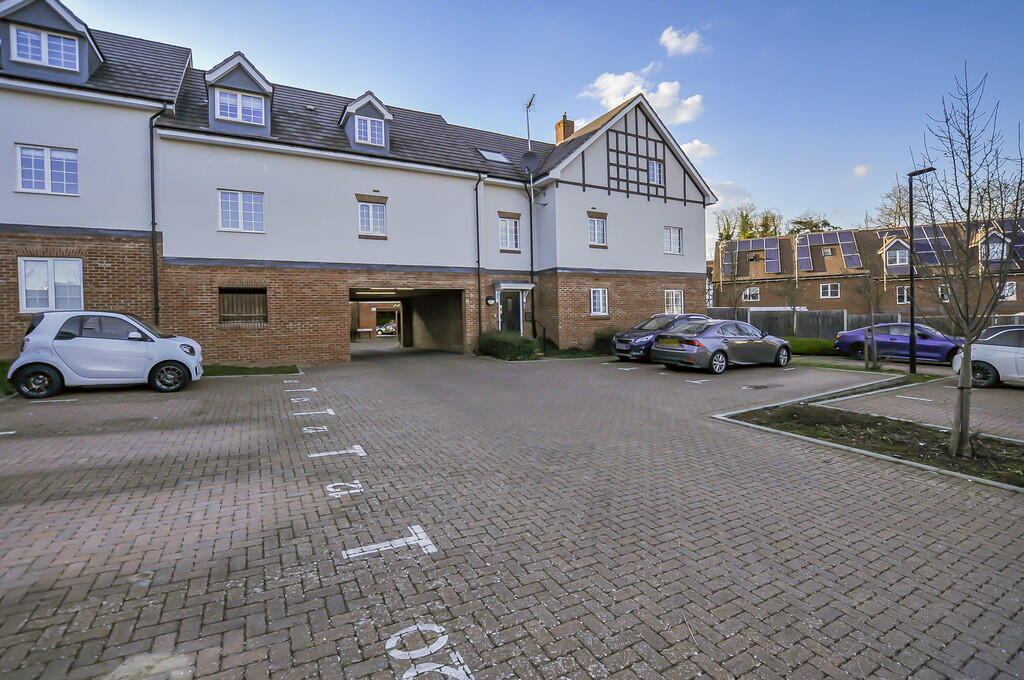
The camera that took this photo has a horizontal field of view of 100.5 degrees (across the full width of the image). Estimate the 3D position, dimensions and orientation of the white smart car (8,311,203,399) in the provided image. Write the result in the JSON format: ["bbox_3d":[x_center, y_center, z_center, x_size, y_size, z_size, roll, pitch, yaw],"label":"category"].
[{"bbox_3d":[-7.910,0.220,8.660,2.695,1.555,1.670,0,2,-29],"label":"white smart car"}]

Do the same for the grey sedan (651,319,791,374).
[{"bbox_3d":[6.573,0.150,13.111,4.670,1.430,1.810,-2,2,-25],"label":"grey sedan"}]

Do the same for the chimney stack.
[{"bbox_3d":[2.812,-11.092,22.400,0.700,1.650,0.800,-2,1,-26],"label":"chimney stack"}]

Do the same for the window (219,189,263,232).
[{"bbox_3d":[-7.575,-3.605,11.955,1.100,1.200,0.120,-2,1,-26],"label":"window"}]

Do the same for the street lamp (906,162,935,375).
[{"bbox_3d":[11.019,-1.850,11.365,0.680,5.500,0.280,-1,2,45],"label":"street lamp"}]

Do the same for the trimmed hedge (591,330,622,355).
[{"bbox_3d":[3.770,0.057,16.053,1.700,0.950,0.900,-2,1,-26],"label":"trimmed hedge"}]

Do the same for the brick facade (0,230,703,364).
[{"bbox_3d":[-1.667,-1.168,14.380,22.500,3.500,1.000,-2,1,-26],"label":"brick facade"}]

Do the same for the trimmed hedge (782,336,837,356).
[{"bbox_3d":[12.793,0.278,18.200,3.200,0.800,0.900,-1,1,28],"label":"trimmed hedge"}]

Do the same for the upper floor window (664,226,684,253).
[{"bbox_3d":[6.928,-4.213,18.134,1.150,1.200,0.120,-2,1,-26],"label":"upper floor window"}]

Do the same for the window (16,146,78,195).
[{"bbox_3d":[-11.004,-4.006,10.116,1.056,1.115,0.120,-2,2,-26],"label":"window"}]

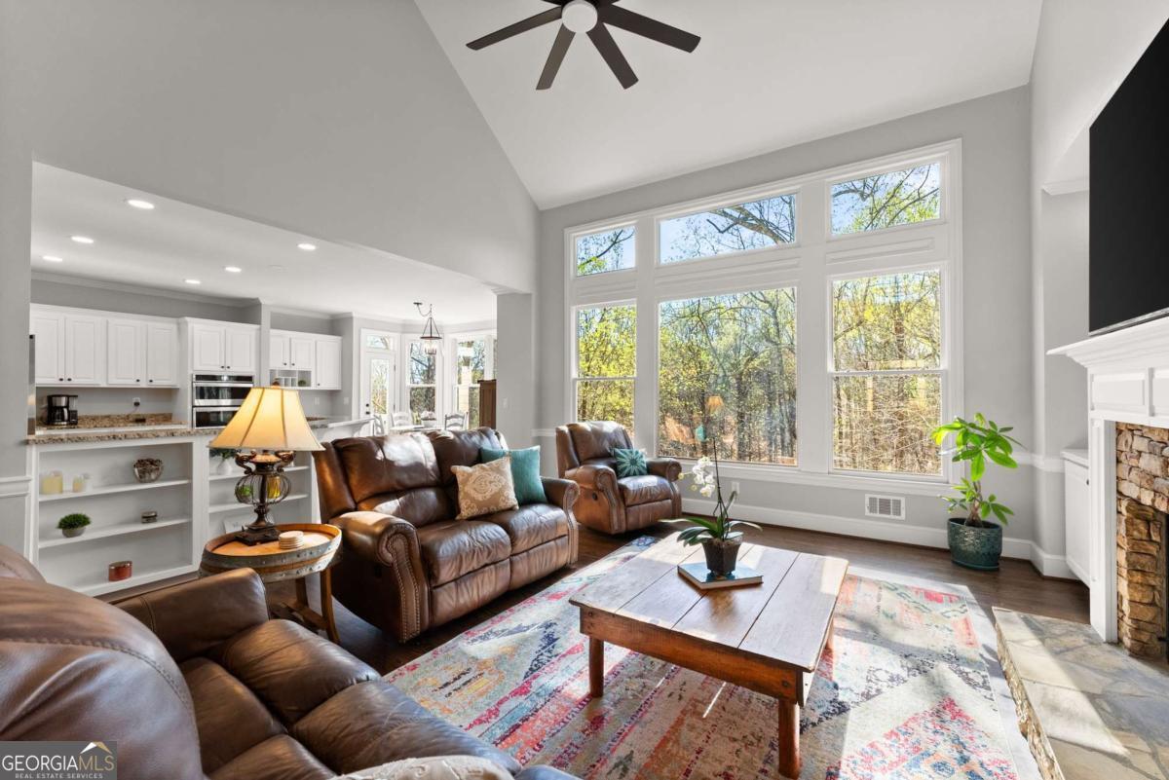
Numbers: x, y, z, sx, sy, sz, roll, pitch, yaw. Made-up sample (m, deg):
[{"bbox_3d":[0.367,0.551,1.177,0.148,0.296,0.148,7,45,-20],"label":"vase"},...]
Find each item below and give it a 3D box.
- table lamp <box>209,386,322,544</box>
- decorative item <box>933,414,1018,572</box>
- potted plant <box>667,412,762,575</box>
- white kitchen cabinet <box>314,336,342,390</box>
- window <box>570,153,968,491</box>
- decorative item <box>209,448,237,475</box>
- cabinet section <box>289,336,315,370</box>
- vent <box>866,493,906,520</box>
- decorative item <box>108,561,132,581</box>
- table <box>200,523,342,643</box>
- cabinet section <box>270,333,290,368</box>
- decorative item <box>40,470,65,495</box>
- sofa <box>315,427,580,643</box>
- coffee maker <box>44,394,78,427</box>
[{"bbox_3d":[-1.641,0.355,2.338,0.490,0.800,0.490,-1,-1,31],"label":"table lamp"},{"bbox_3d":[2.937,0.740,3.400,0.510,1.130,0.470,-1,-1,31],"label":"decorative item"},{"bbox_3d":[0.630,0.546,2.200,0.460,0.680,0.370,0,-1,32],"label":"potted plant"},{"bbox_3d":[-4.899,-0.495,8.544,0.320,0.990,0.510,-1,-1,31],"label":"white kitchen cabinet"},{"bbox_3d":[1.417,-0.607,4.679,3.860,2.860,0.120,-1,-1,31],"label":"window"},{"bbox_3d":[-2.808,0.547,3.529,0.140,0.220,0.150,0,-1,32],"label":"decorative item"},{"bbox_3d":[-4.909,-0.642,7.783,0.330,0.601,0.378,0,0,33],"label":"cabinet section"},{"bbox_3d":[2.607,1.016,3.944,0.290,0.190,0.025,-1,-1,31],"label":"vent"},{"bbox_3d":[-3.091,1.207,3.027,0.110,0.093,0.110,-1,-1,31],"label":"decorative item"},{"bbox_3d":[-1.501,1.020,2.218,0.570,0.600,0.570,0,-1,32],"label":"table"},{"bbox_3d":[-5.104,-0.638,7.484,0.330,0.599,0.350,0,0,33],"label":"cabinet section"},{"bbox_3d":[-3.322,0.586,2.836,0.100,0.130,0.100,-1,-1,31],"label":"decorative item"},{"bbox_3d":[-0.919,0.820,3.226,1.040,1.020,1.660,0,-1,37],"label":"sofa"},{"bbox_3d":[-6.440,0.250,5.597,0.240,0.360,0.250,-1,-1,31],"label":"coffee maker"}]

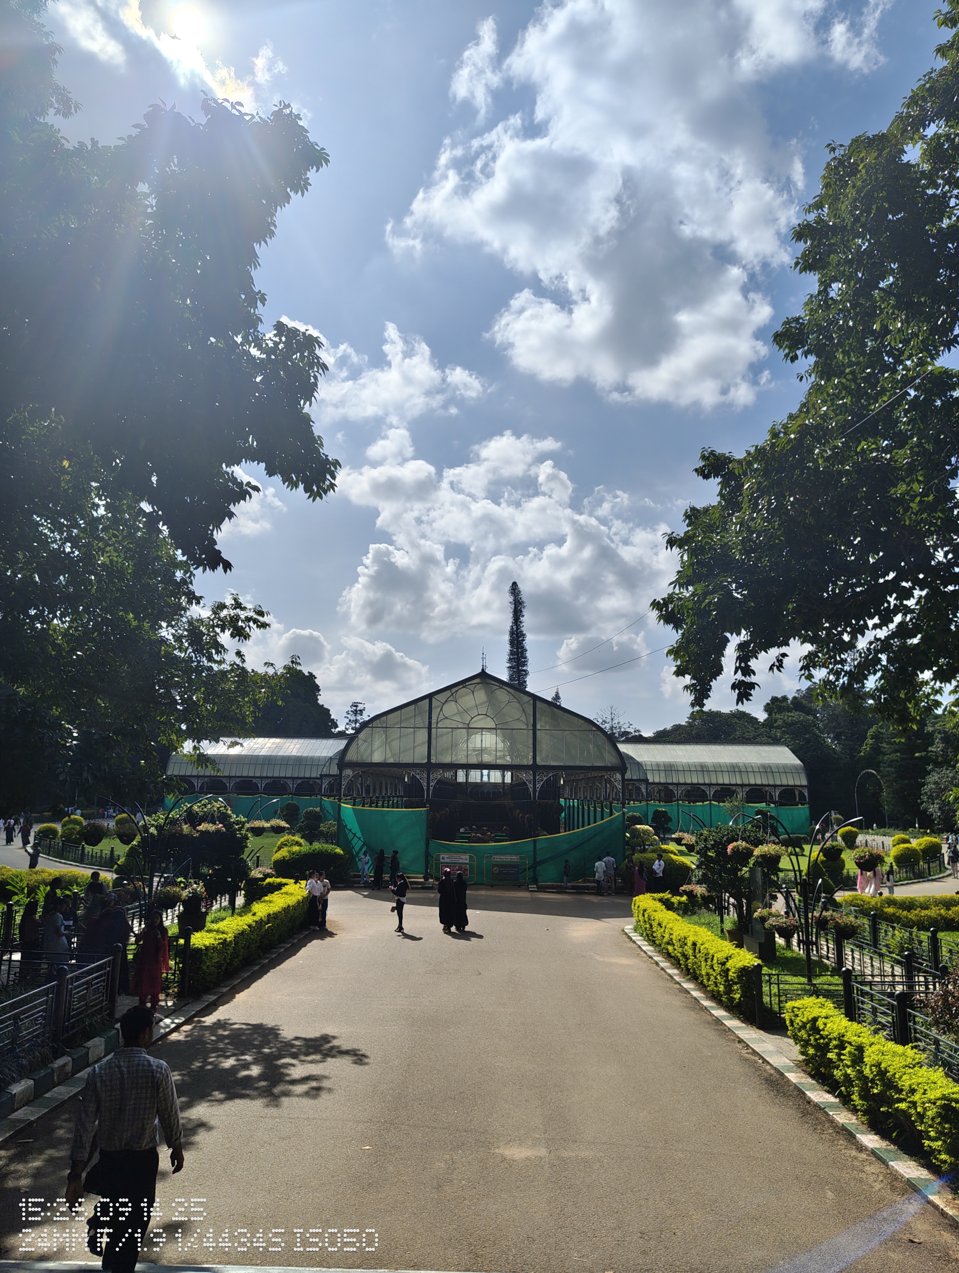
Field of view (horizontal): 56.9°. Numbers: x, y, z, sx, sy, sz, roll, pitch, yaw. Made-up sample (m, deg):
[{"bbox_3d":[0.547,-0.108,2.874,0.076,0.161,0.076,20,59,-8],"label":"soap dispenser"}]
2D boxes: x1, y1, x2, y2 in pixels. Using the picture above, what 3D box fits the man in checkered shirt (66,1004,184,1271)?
[{"bbox_3d":[-2.264,3.198,5.660,0.670,1.660,0.520,1,-10,1],"label":"man in checkered shirt"}]

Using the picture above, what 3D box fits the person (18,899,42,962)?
[{"bbox_3d":[-7.469,5.123,14.703,0.340,1.540,0.430,5,-11,-25],"label":"person"}]

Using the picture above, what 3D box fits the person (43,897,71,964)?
[{"bbox_3d":[-7.134,5.158,14.901,0.380,1.550,0.430,2,-11,-10],"label":"person"}]

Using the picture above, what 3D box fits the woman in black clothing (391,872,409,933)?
[{"bbox_3d":[-2.156,7.106,23.802,0.480,1.580,0.420,4,-11,-17],"label":"woman in black clothing"}]

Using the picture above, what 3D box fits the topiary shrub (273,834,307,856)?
[{"bbox_3d":[-8.857,10.180,41.319,1.600,1.600,1.600,1,-10,0],"label":"topiary shrub"}]

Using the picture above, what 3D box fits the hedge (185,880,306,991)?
[{"bbox_3d":[-4.859,6.296,19.118,0.650,0.980,8.900,1,-10,0],"label":"hedge"}]

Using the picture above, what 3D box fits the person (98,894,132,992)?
[{"bbox_3d":[-6.697,5.595,16.240,0.540,1.700,0.380,-5,-12,30],"label":"person"}]

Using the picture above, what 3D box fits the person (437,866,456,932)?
[{"bbox_3d":[-0.852,6.852,22.940,0.520,1.610,0.380,1,-10,0],"label":"person"}]

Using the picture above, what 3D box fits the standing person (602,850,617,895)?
[{"bbox_3d":[4.955,8.982,33.744,0.520,1.670,0.320,0,-10,3],"label":"standing person"}]

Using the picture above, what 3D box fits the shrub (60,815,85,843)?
[{"bbox_3d":[-23.344,11.367,50.726,1.350,1.800,1.350,1,-10,0],"label":"shrub"}]

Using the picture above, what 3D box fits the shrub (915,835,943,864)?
[{"bbox_3d":[23.510,11.285,46.278,1.400,1.550,1.400,1,-10,0],"label":"shrub"}]

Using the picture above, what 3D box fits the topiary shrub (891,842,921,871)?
[{"bbox_3d":[21.115,10.917,43.795,1.400,1.390,1.400,1,-10,0],"label":"topiary shrub"}]

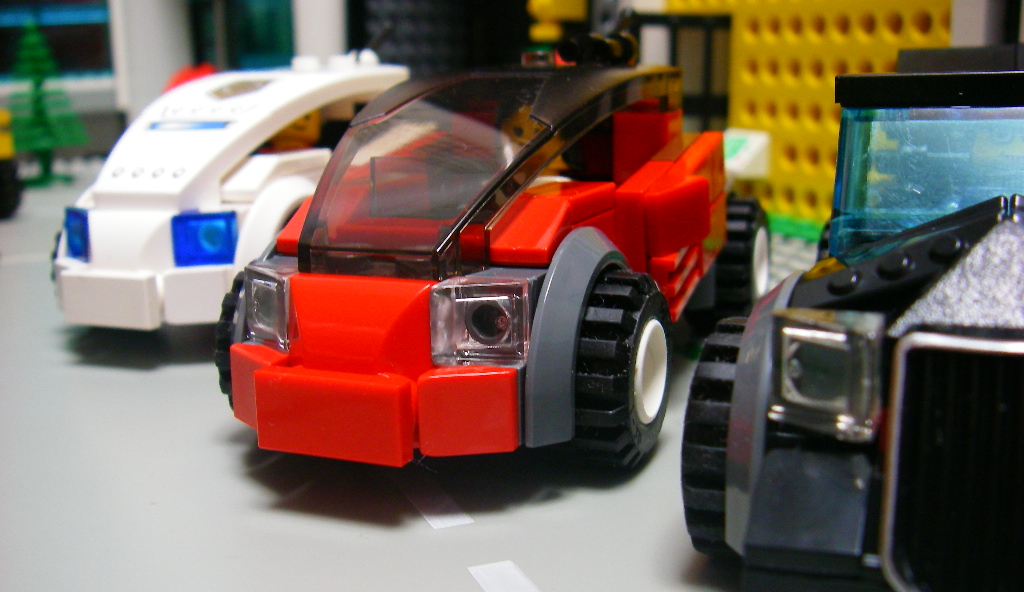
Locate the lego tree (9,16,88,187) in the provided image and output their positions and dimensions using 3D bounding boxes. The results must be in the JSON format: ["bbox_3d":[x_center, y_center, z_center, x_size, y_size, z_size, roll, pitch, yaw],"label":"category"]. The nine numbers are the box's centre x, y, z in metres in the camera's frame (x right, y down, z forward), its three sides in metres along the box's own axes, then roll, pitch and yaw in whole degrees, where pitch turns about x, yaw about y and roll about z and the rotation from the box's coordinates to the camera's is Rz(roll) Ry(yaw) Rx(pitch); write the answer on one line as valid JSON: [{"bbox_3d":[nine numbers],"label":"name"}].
[{"bbox_3d":[-0.193,-0.080,0.458,0.034,0.064,0.034,-1,12,0],"label":"lego tree"}]

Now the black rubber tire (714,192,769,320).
[{"bbox_3d":[0.034,-0.005,0.181,0.012,0.021,0.021,4,13,22],"label":"black rubber tire"}]

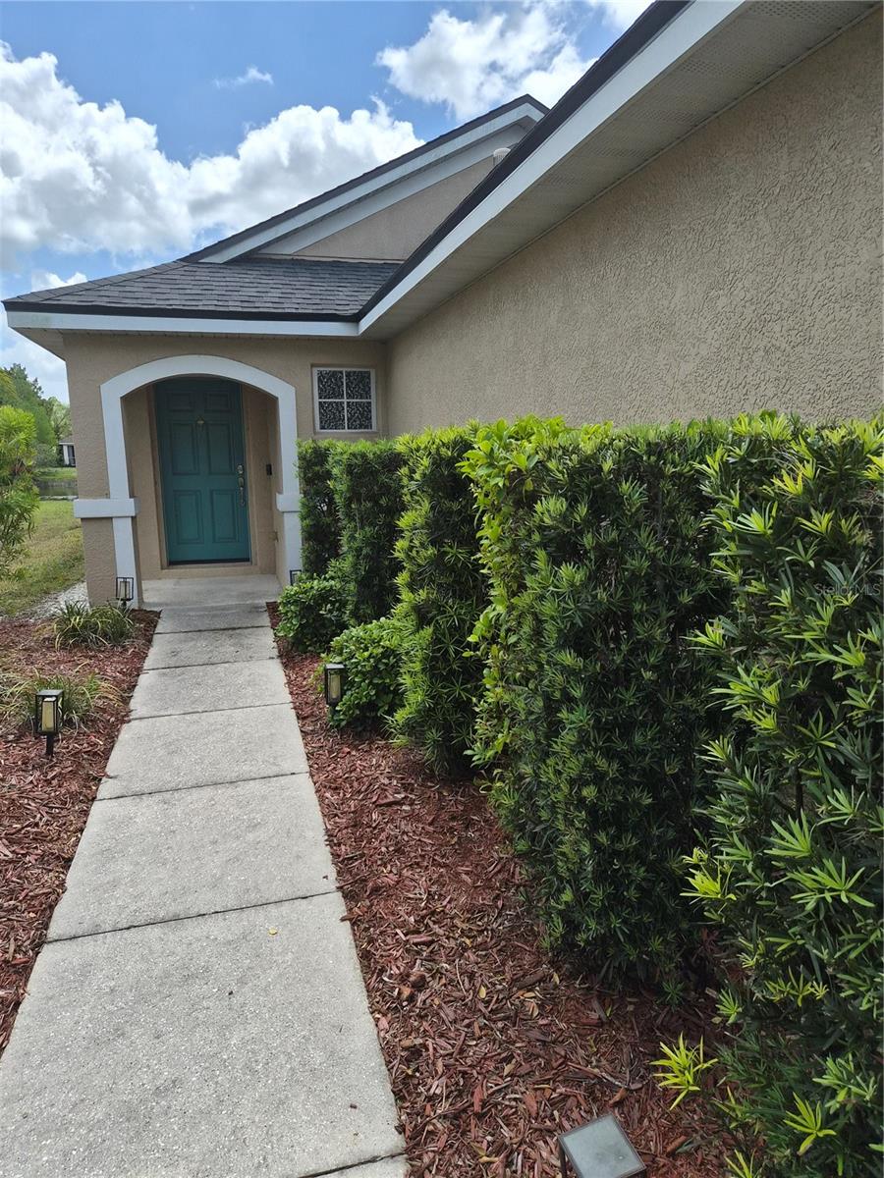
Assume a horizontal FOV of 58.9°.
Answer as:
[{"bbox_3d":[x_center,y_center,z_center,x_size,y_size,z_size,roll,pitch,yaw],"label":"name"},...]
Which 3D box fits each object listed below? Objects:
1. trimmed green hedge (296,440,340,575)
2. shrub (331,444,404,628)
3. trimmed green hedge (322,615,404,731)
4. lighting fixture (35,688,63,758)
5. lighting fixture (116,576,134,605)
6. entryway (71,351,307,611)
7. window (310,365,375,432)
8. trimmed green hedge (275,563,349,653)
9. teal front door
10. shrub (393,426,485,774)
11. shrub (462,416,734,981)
[{"bbox_3d":[-0.959,-0.552,7.083,0.560,1.510,0.850,-3,11,-15],"label":"trimmed green hedge"},{"bbox_3d":[-0.436,-0.265,5.489,0.560,1.500,0.950,-3,11,-15],"label":"shrub"},{"bbox_3d":[-0.416,0.433,4.324,0.500,0.540,0.510,-3,11,-15],"label":"trimmed green hedge"},{"bbox_3d":[-1.910,0.654,3.791,0.105,0.330,0.105,-3,11,-15],"label":"lighting fixture"},{"bbox_3d":[-2.860,0.063,7.113,0.115,0.335,0.115,-3,11,-15],"label":"lighting fixture"},{"bbox_3d":[-2.244,-1.022,7.480,1.762,2.326,0.120,-3,11,-15],"label":"entryway"},{"bbox_3d":[-0.956,-1.865,7.739,0.602,0.617,0.080,-3,11,-15],"label":"window"},{"bbox_3d":[-0.984,0.122,5.944,0.530,0.590,0.530,-3,11,-15],"label":"trimmed green hedge"},{"bbox_3d":[-2.742,-1.338,9.051,0.929,2.116,0.070,-3,11,-15],"label":"teal front door"},{"bbox_3d":[0.122,0.033,3.844,0.620,1.570,0.680,-4,10,-15],"label":"shrub"},{"bbox_3d":[0.473,0.222,2.622,0.530,1.540,1.140,-3,11,-15],"label":"shrub"}]

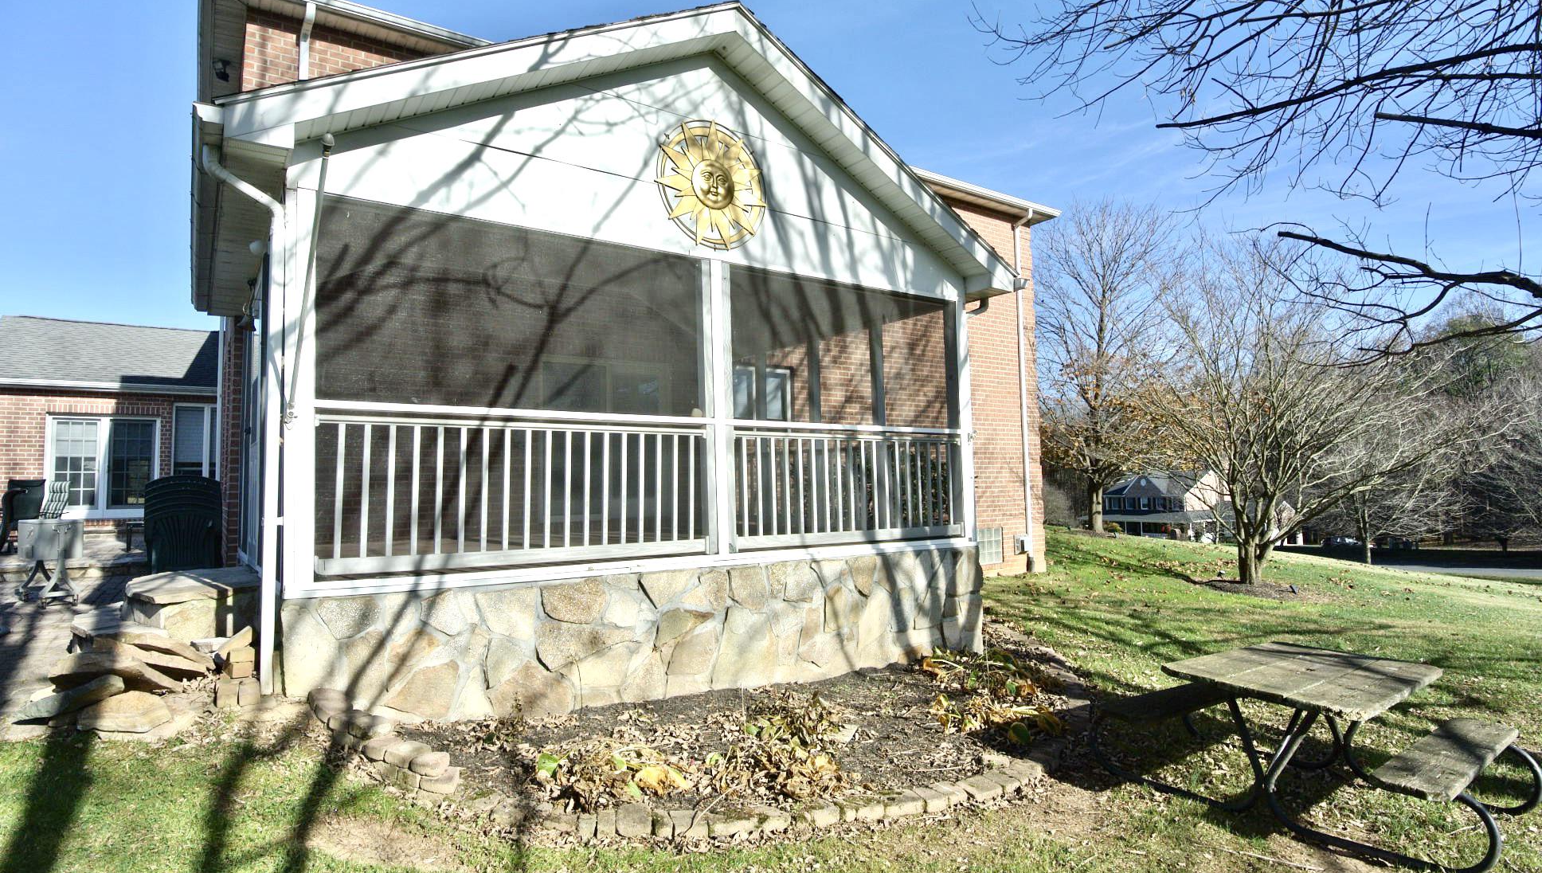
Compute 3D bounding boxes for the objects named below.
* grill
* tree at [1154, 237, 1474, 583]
[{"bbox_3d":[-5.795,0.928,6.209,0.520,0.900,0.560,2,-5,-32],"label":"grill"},{"bbox_3d":[9.366,-0.358,13.500,4.700,5.900,4.700,-4,-5,34],"label":"tree"}]

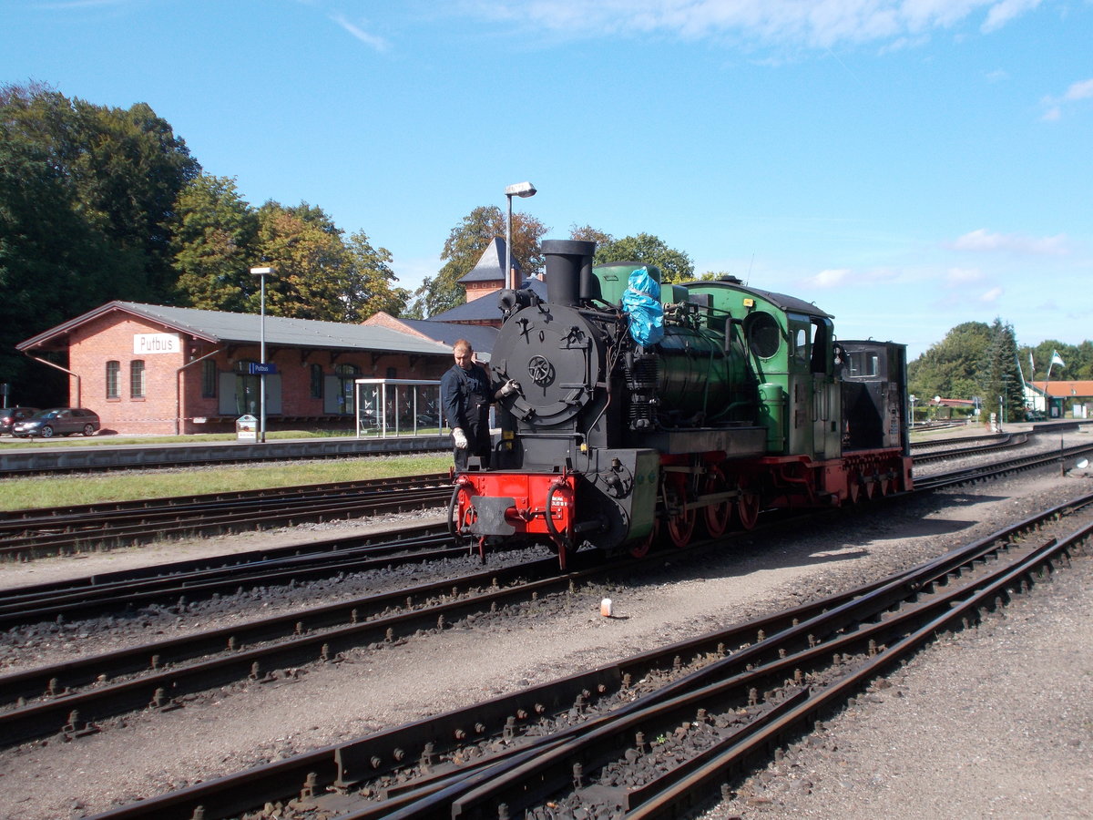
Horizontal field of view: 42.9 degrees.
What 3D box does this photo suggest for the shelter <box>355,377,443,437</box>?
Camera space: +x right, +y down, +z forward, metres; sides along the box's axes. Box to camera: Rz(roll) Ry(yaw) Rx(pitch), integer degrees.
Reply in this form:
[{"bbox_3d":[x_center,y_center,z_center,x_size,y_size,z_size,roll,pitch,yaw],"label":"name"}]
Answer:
[{"bbox_3d":[-6.231,-0.068,59.238,1.480,2.420,4.600,0,0,27],"label":"shelter"}]

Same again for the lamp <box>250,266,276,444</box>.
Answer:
[{"bbox_3d":[-10.070,-1.954,49.525,0.900,6.230,0.340,0,0,27],"label":"lamp"}]

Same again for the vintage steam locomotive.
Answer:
[{"bbox_3d":[2.644,-0.088,18.757,2.140,3.250,14.500,0,0,27],"label":"vintage steam locomotive"}]

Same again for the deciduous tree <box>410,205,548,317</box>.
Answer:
[{"bbox_3d":[-6.291,-8.993,129.993,12.800,20.619,12.800,0,0,0],"label":"deciduous tree"}]

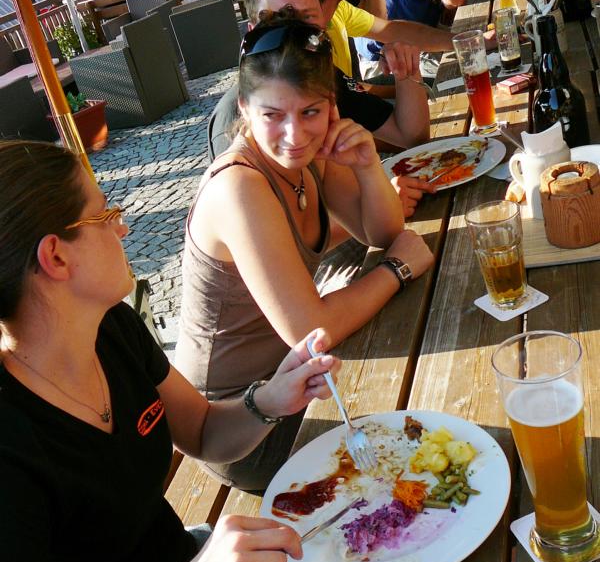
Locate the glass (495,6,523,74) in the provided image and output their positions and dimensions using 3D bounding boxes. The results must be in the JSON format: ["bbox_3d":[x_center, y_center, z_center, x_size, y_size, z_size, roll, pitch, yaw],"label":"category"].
[{"bbox_3d":[0.637,-0.733,2.456,0.067,0.172,0.067,-18,25,0],"label":"glass"}]

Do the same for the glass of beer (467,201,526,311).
[{"bbox_3d":[0.319,-0.037,1.277,0.083,0.163,0.083,-18,25,0],"label":"glass of beer"}]

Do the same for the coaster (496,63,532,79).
[{"bbox_3d":[0.654,-0.639,2.458,0.092,0.002,0.092,-2,30,31],"label":"coaster"}]

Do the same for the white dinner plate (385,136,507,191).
[{"bbox_3d":[0.322,-0.262,1.891,0.320,0.027,0.320,-15,25,7],"label":"white dinner plate"}]

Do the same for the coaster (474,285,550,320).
[{"bbox_3d":[0.349,0.031,1.335,0.093,0.002,0.093,-24,27,-14],"label":"coaster"}]

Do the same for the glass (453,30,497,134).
[{"bbox_3d":[0.449,-0.496,2.034,0.080,0.243,0.080,-18,26,0],"label":"glass"}]

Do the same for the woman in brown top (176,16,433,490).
[{"bbox_3d":[0.086,0.152,1.576,0.580,1.230,0.500,-7,28,21],"label":"woman in brown top"}]

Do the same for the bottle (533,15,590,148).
[{"bbox_3d":[0.569,-0.440,1.794,0.115,0.290,0.115,-18,26,0],"label":"bottle"}]

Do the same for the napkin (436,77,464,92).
[{"bbox_3d":[0.509,-0.618,2.504,0.162,0.006,0.086,-14,26,6],"label":"napkin"}]

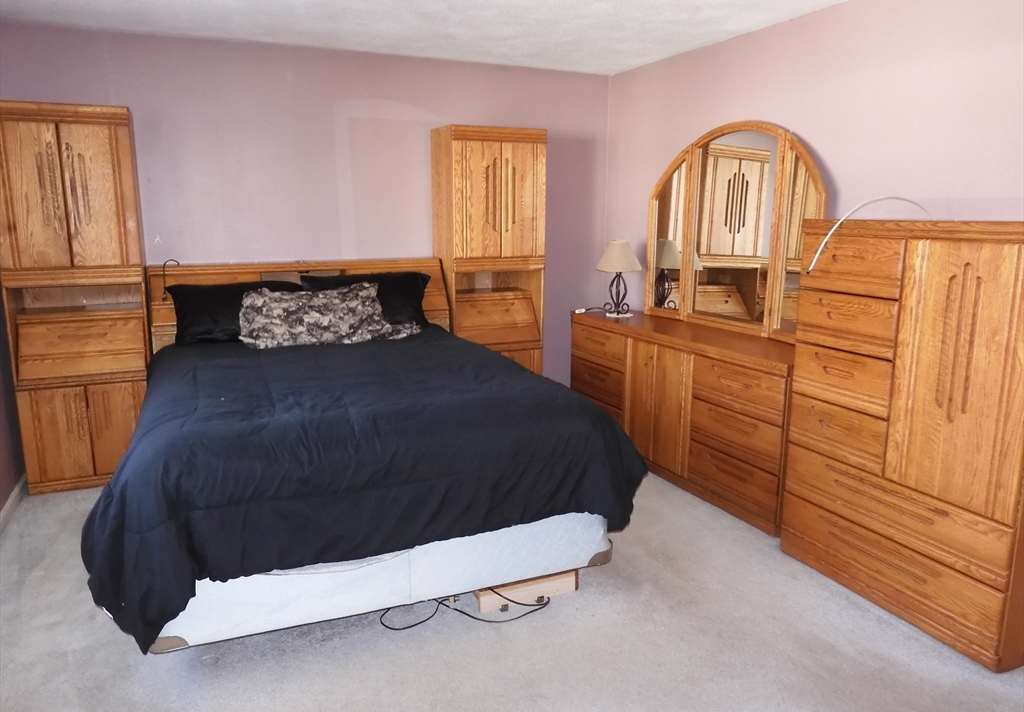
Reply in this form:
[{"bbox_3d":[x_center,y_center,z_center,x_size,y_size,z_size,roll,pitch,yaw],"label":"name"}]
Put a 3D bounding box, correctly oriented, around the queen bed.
[{"bbox_3d":[-0.808,0.192,3.407,1.800,1.140,2.620,-5,12,-22],"label":"queen bed"}]

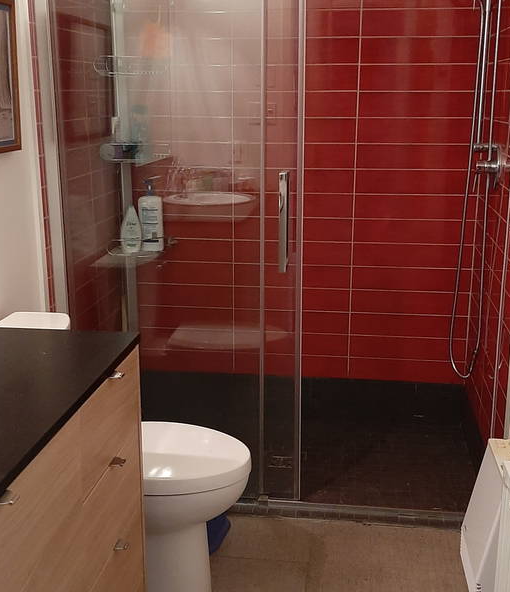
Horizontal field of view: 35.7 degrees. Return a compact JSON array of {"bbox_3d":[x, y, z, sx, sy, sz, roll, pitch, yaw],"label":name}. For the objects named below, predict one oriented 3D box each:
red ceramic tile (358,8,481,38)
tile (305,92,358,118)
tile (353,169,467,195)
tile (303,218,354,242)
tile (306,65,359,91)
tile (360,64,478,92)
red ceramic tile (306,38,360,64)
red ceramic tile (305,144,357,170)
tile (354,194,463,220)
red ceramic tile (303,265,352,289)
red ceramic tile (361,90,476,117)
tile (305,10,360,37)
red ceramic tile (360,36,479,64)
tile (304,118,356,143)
[{"bbox_3d":[0.662,-1.053,3.059,0.498,0.100,0.010,2,16,7],"label":"red ceramic tile"},{"bbox_3d":[0.162,-0.775,3.205,0.505,0.100,0.010,2,16,7],"label":"tile"},{"bbox_3d":[0.659,-0.465,3.232,0.500,0.100,0.009,2,16,6],"label":"tile"},{"bbox_3d":[0.159,-0.283,3.339,0.500,0.100,0.009,2,16,6],"label":"tile"},{"bbox_3d":[0.162,-0.874,3.176,0.505,0.100,0.010,2,16,7],"label":"tile"},{"bbox_3d":[0.659,-0.859,3.119,0.500,0.100,0.009,2,16,6],"label":"tile"},{"bbox_3d":[0.159,-0.972,3.141,0.500,0.100,0.009,2,16,6],"label":"red ceramic tile"},{"bbox_3d":[0.162,-0.578,3.262,0.505,0.100,0.010,2,16,7],"label":"red ceramic tile"},{"bbox_3d":[0.661,-0.364,3.259,0.498,0.100,0.010,2,16,7],"label":"tile"},{"bbox_3d":[0.162,-0.086,3.405,0.505,0.100,0.010,2,16,7],"label":"red ceramic tile"},{"bbox_3d":[0.659,-0.760,3.147,0.500,0.100,0.009,2,16,6],"label":"red ceramic tile"},{"bbox_3d":[0.159,-1.071,3.113,0.500,0.100,0.009,2,16,6],"label":"tile"},{"bbox_3d":[0.659,-0.957,3.091,0.500,0.100,0.009,2,16,6],"label":"red ceramic tile"},{"bbox_3d":[0.162,-0.677,3.234,0.505,0.100,0.010,2,16,7],"label":"tile"}]

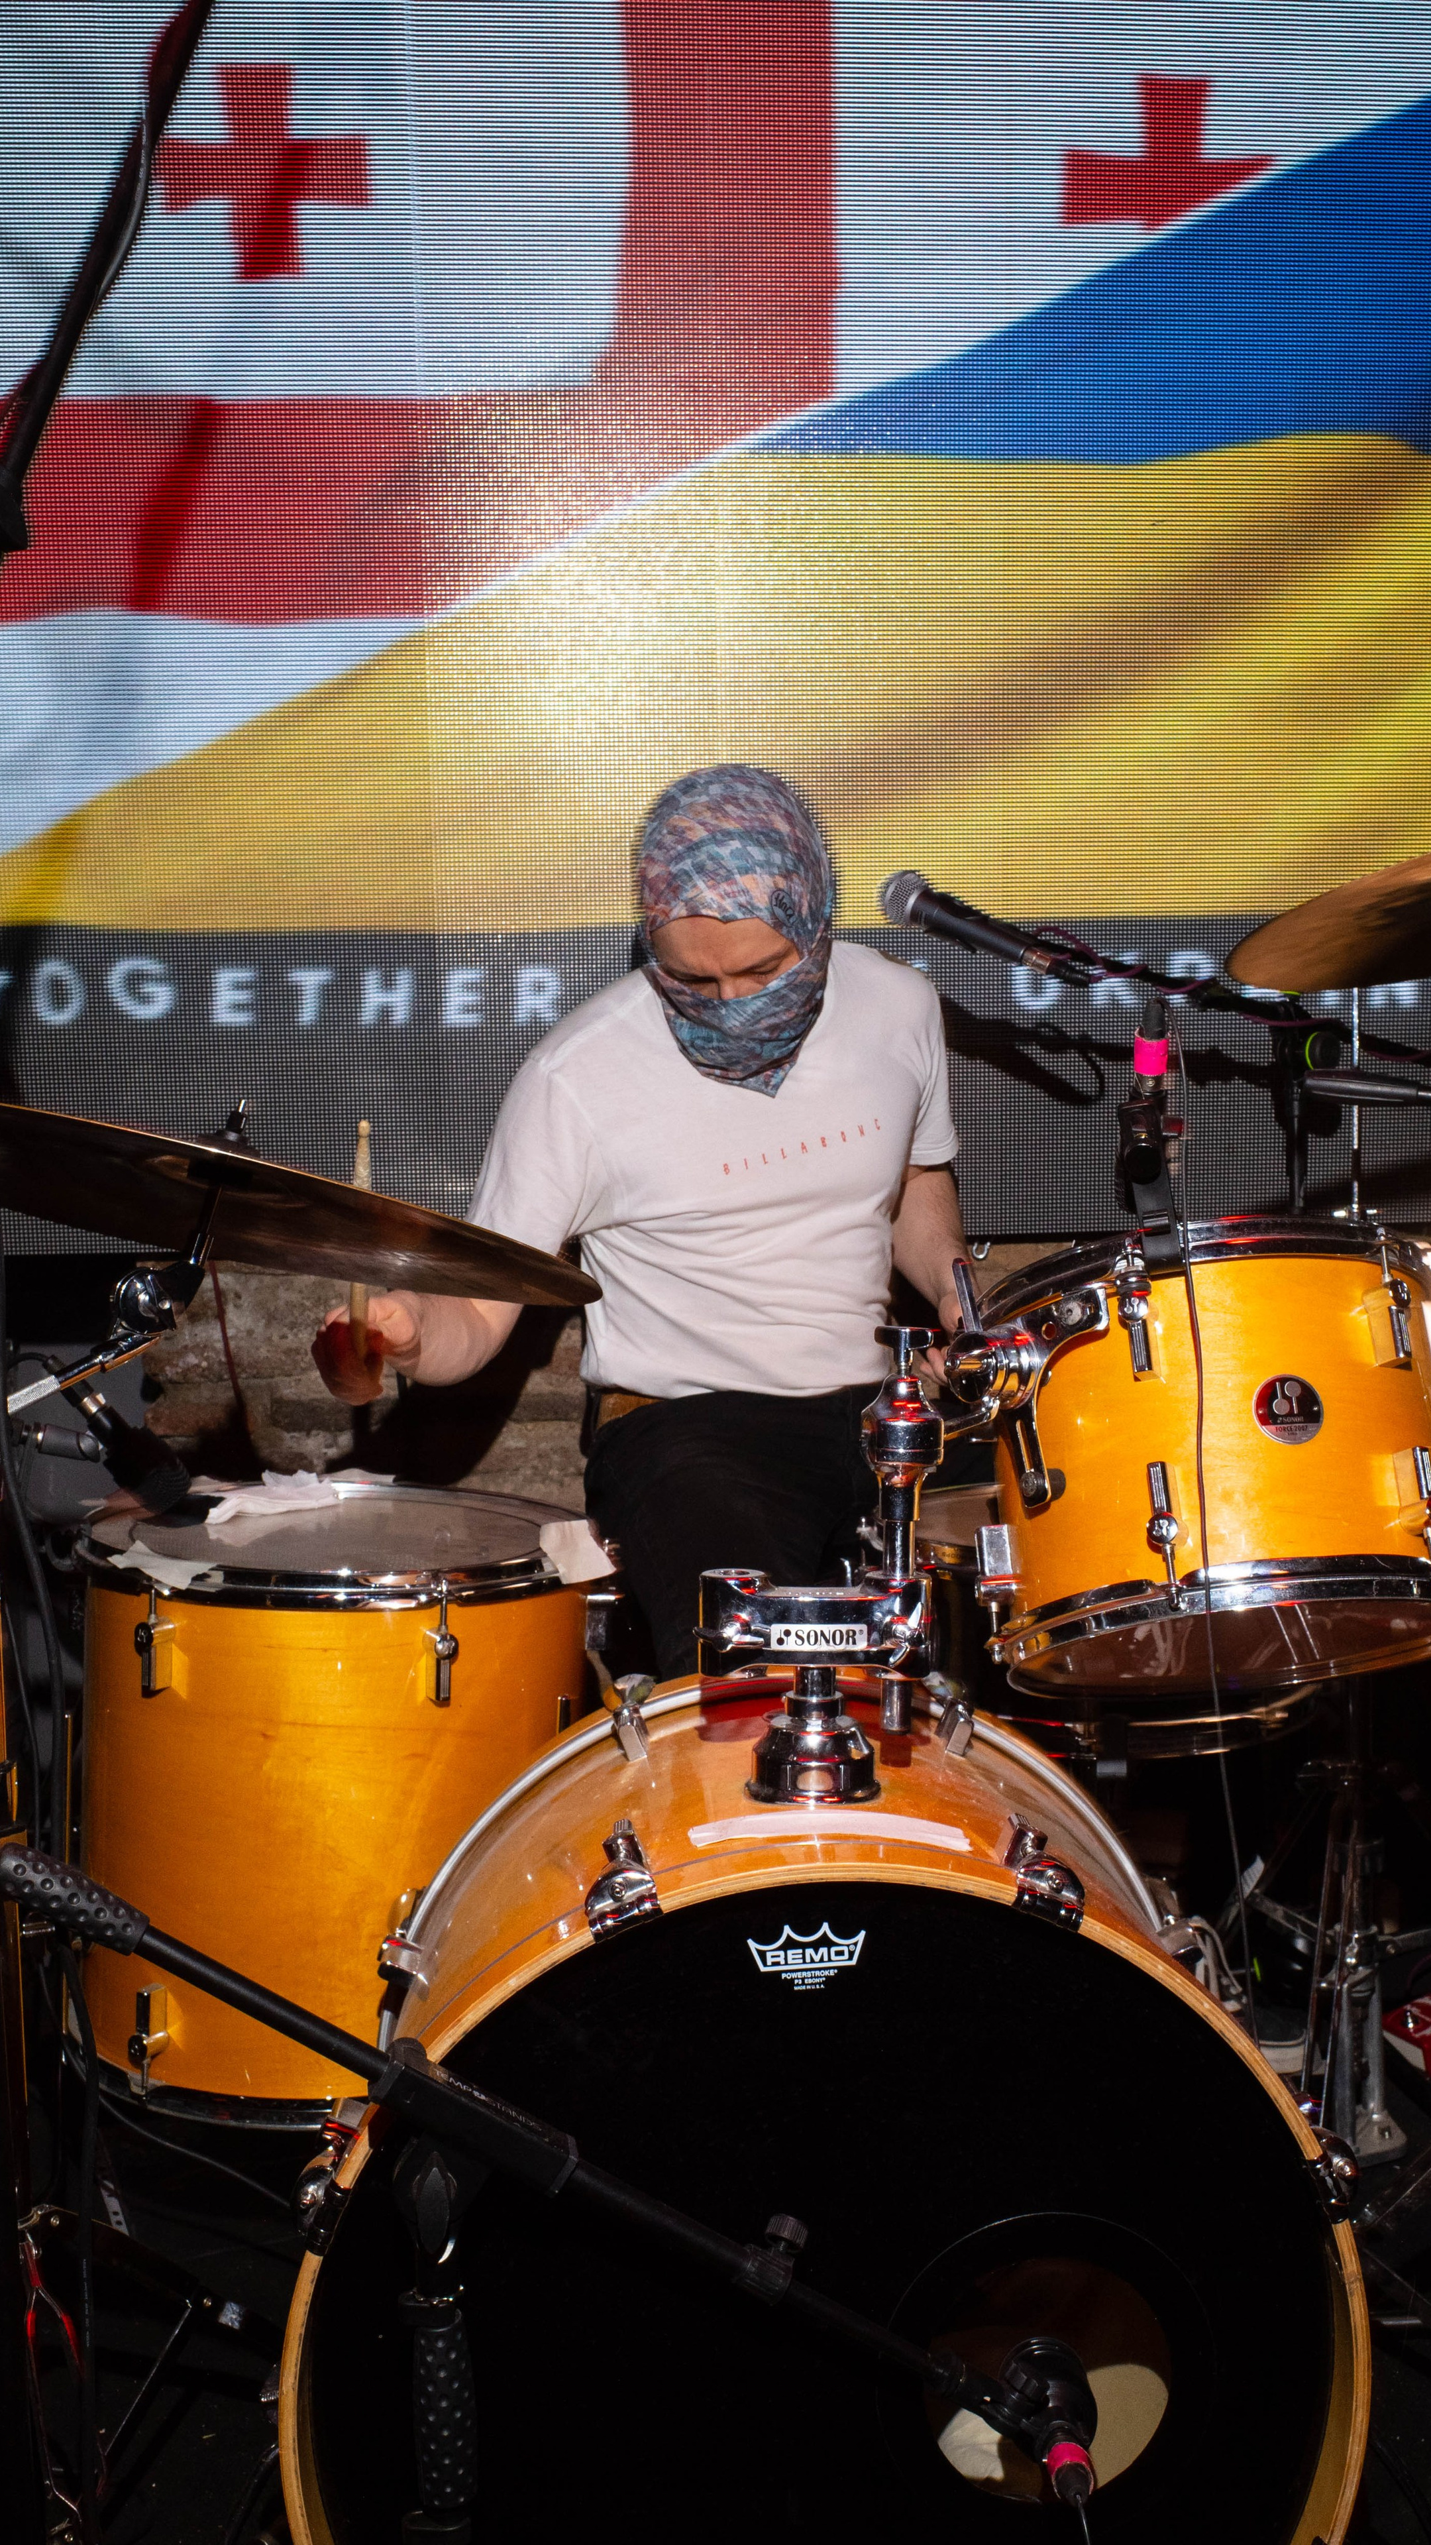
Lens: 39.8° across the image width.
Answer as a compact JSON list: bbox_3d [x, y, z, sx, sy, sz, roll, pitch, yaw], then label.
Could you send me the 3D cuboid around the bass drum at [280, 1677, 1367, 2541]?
[{"bbox_3d":[0.052,0.580,1.250,0.580,0.580,0.420,-1,4,-3],"label":"bass drum"}]

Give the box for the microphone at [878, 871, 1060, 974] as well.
[{"bbox_3d":[0.218,-0.296,1.720,0.180,0.052,0.052,30,43,28],"label":"microphone"}]

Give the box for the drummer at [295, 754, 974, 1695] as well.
[{"bbox_3d":[0.050,0.180,1.900,0.750,1.270,0.750,-1,5,-13],"label":"drummer"}]

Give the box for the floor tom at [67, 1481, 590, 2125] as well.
[{"bbox_3d":[-0.309,0.411,1.630,0.425,0.420,0.425,2,3,-3],"label":"floor tom"}]

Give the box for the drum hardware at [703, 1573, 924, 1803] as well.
[{"bbox_3d":[0.058,0.237,1.148,0.132,0.125,0.080,-1,5,-3],"label":"drum hardware"}]

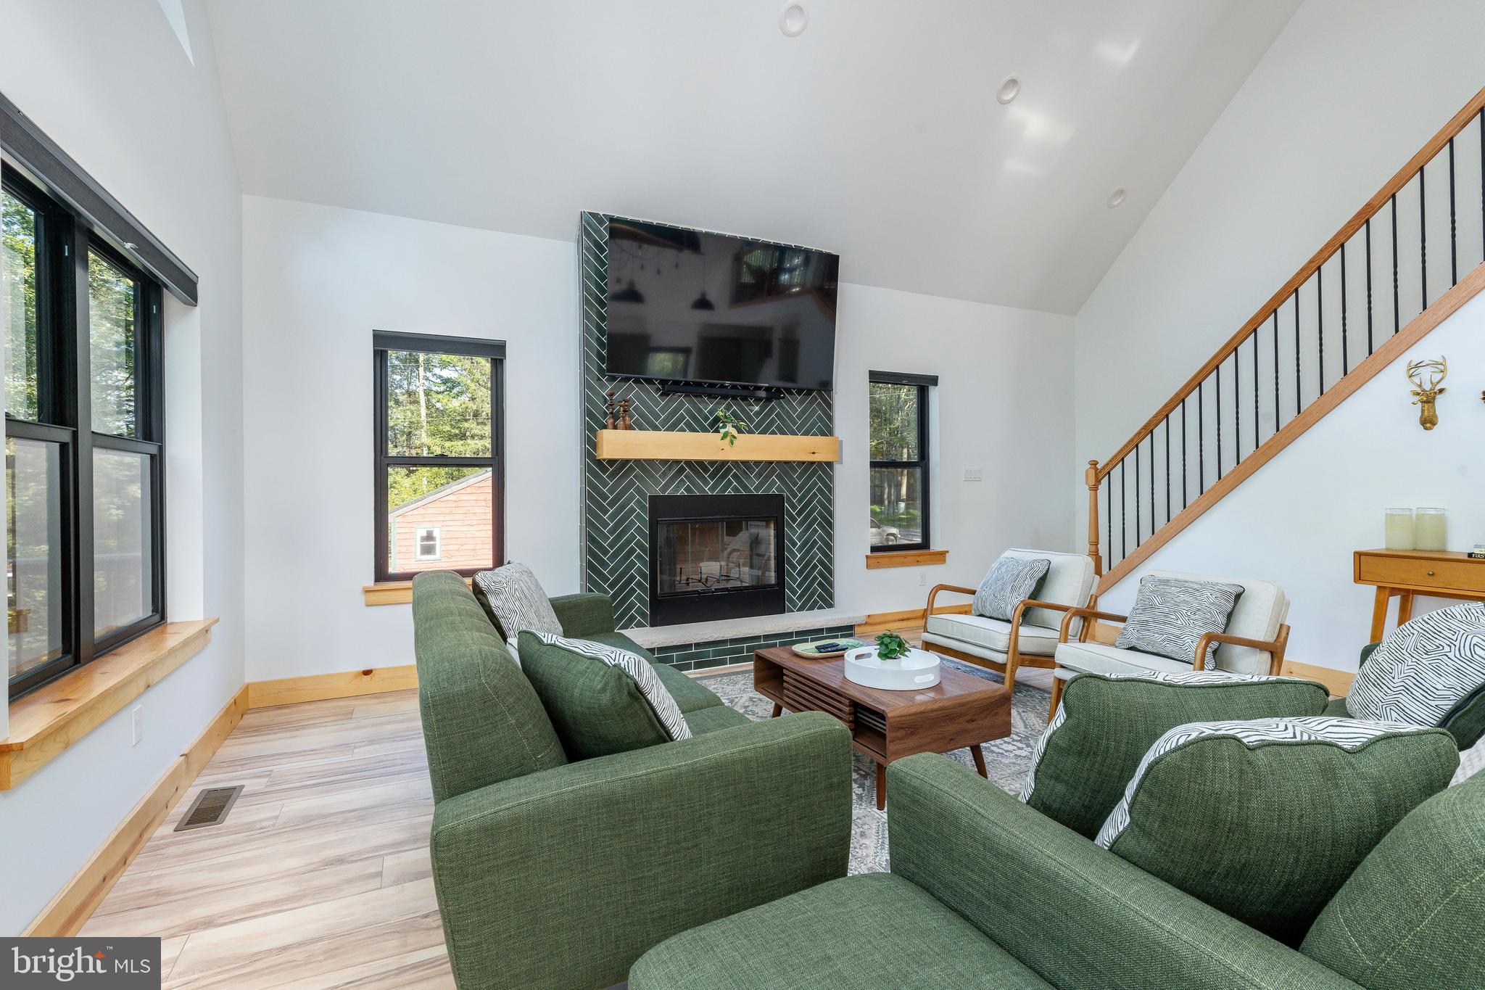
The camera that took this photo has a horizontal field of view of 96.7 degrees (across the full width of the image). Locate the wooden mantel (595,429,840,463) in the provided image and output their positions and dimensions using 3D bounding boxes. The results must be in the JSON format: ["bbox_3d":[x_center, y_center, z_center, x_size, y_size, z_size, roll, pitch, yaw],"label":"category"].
[{"bbox_3d":[-0.113,-0.321,4.535,1.739,0.180,0.175,-1,1,-26],"label":"wooden mantel"}]

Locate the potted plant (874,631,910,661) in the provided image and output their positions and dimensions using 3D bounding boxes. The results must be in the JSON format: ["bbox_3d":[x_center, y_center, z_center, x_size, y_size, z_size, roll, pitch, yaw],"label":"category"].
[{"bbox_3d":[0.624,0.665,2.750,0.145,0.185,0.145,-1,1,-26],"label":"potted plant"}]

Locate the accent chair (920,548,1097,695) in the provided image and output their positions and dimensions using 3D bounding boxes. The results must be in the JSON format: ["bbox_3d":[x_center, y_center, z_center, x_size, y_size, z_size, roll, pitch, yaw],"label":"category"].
[{"bbox_3d":[1.589,0.745,3.945,0.815,0.765,0.675,-1,1,-27],"label":"accent chair"}]

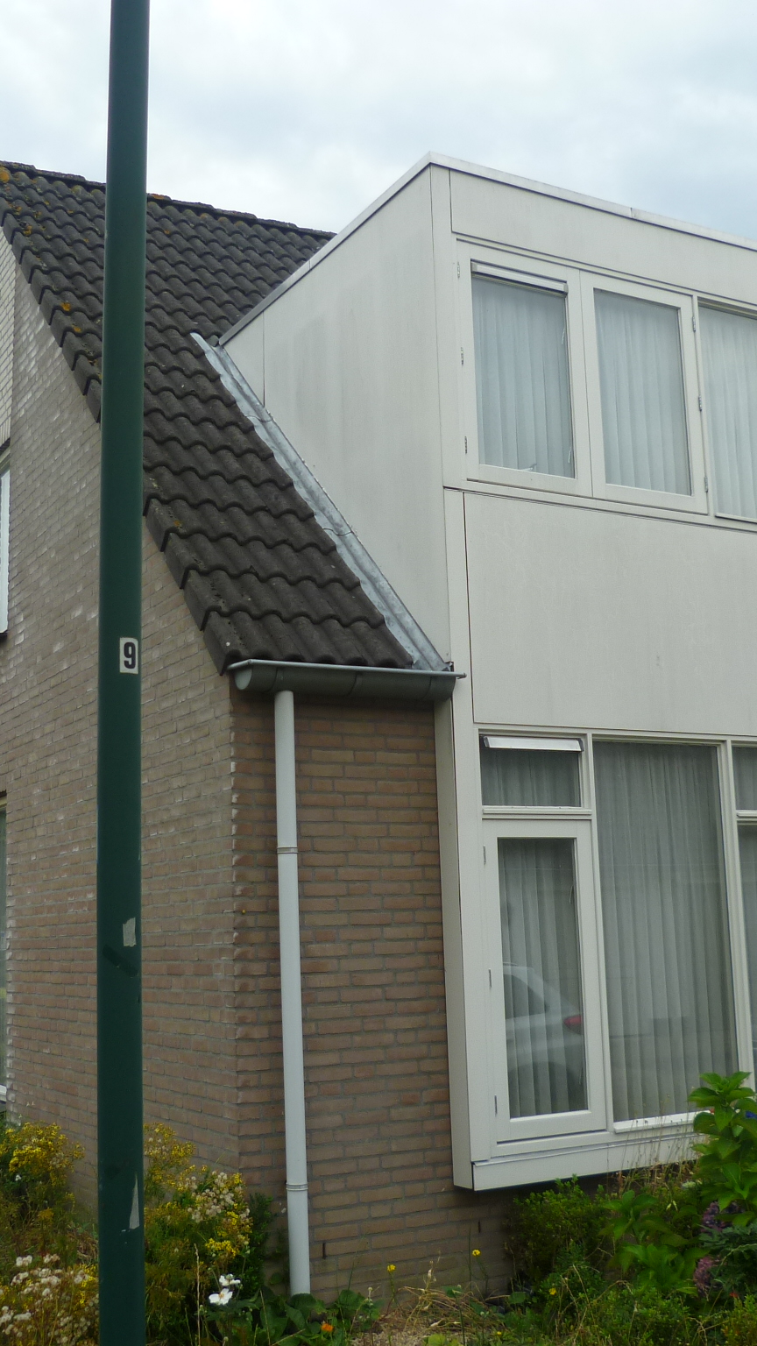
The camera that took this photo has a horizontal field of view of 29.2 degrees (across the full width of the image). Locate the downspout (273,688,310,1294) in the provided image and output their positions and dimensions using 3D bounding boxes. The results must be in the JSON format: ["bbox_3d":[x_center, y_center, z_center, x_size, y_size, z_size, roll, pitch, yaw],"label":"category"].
[{"bbox_3d":[-0.354,1.287,5.955,0.080,2.473,0.080,4,-11,-29],"label":"downspout"}]

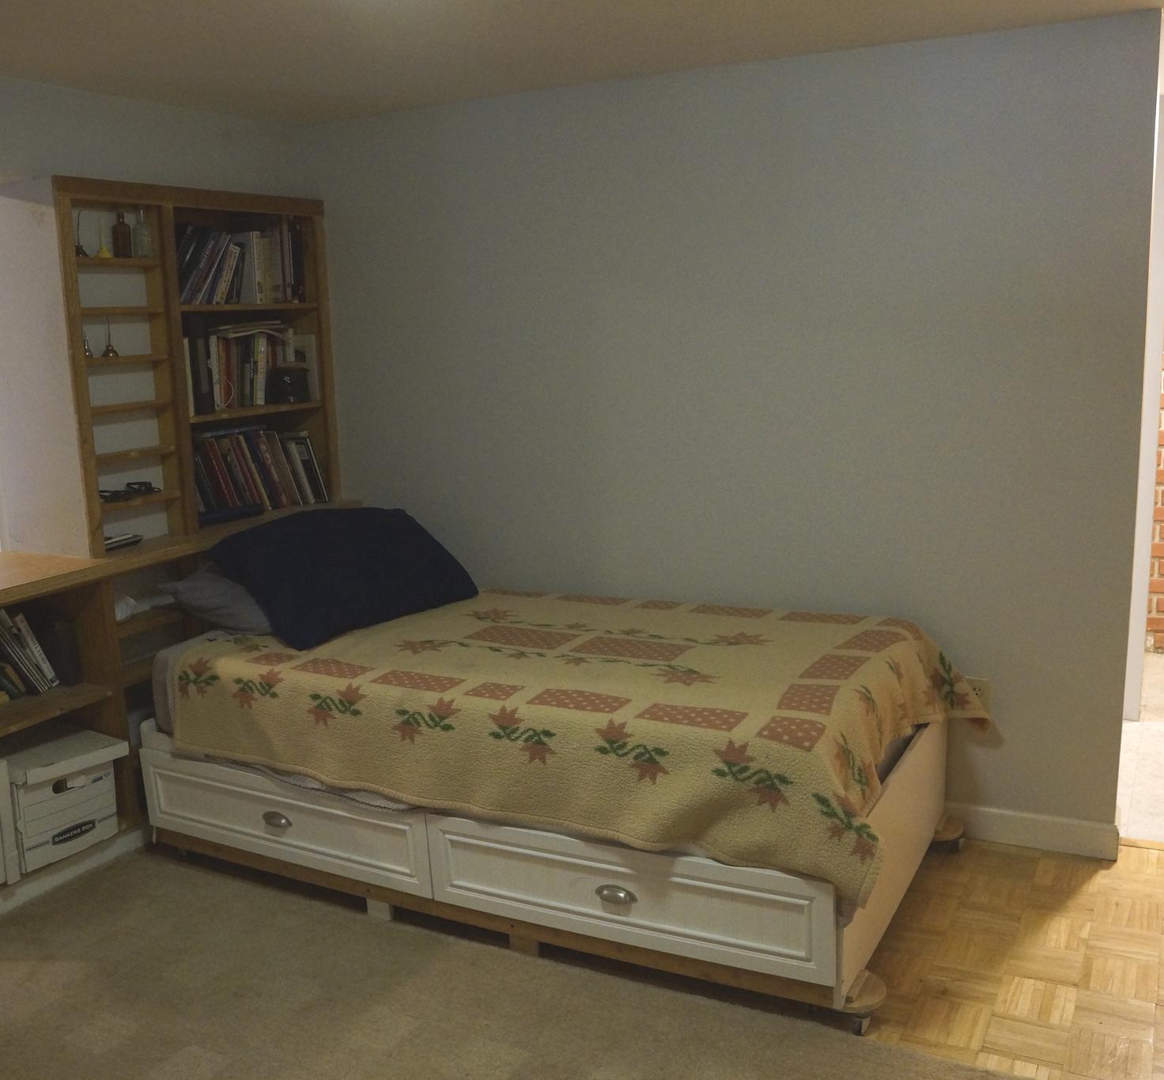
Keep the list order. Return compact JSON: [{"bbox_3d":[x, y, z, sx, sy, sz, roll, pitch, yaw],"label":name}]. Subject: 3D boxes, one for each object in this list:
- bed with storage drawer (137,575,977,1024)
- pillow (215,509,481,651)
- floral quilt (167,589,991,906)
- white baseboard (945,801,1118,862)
[{"bbox_3d":[-0.105,0.571,3.005,2.050,0.645,1.000,3,12,26],"label":"bed with storage drawer"},{"bbox_3d":[-0.692,0.099,3.267,0.440,0.155,0.680,49,35,19],"label":"pillow"},{"bbox_3d":[-0.069,0.428,2.939,2.000,0.340,1.010,3,12,26],"label":"floral quilt"},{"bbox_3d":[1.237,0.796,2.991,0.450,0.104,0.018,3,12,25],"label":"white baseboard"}]

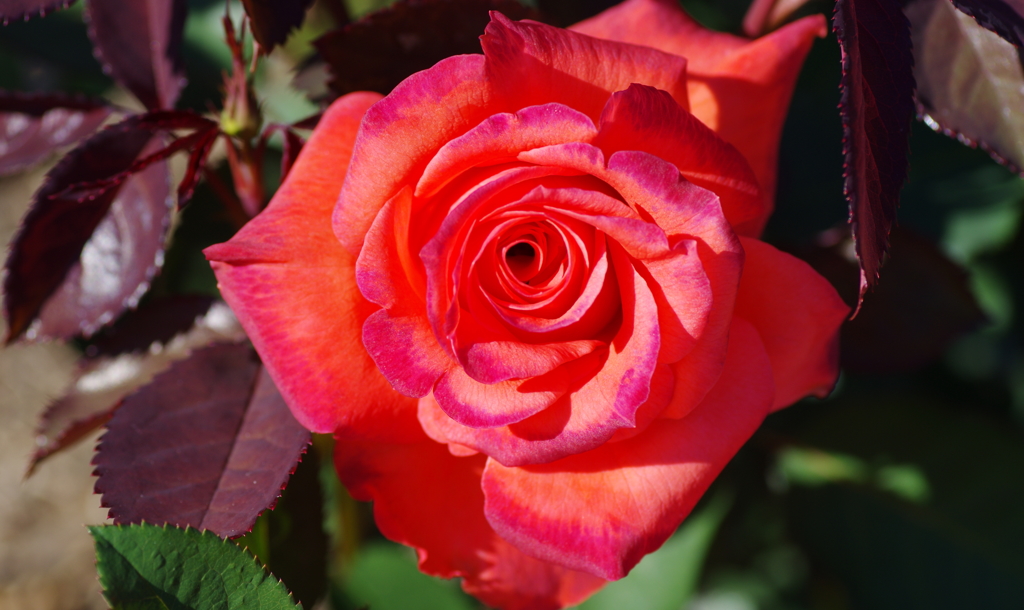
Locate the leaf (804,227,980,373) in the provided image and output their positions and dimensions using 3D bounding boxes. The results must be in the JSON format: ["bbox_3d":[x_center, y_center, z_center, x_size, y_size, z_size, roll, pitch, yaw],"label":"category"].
[{"bbox_3d":[0.071,-0.001,0.725,0.040,0.008,0.028,6,66,0],"label":"leaf"}]

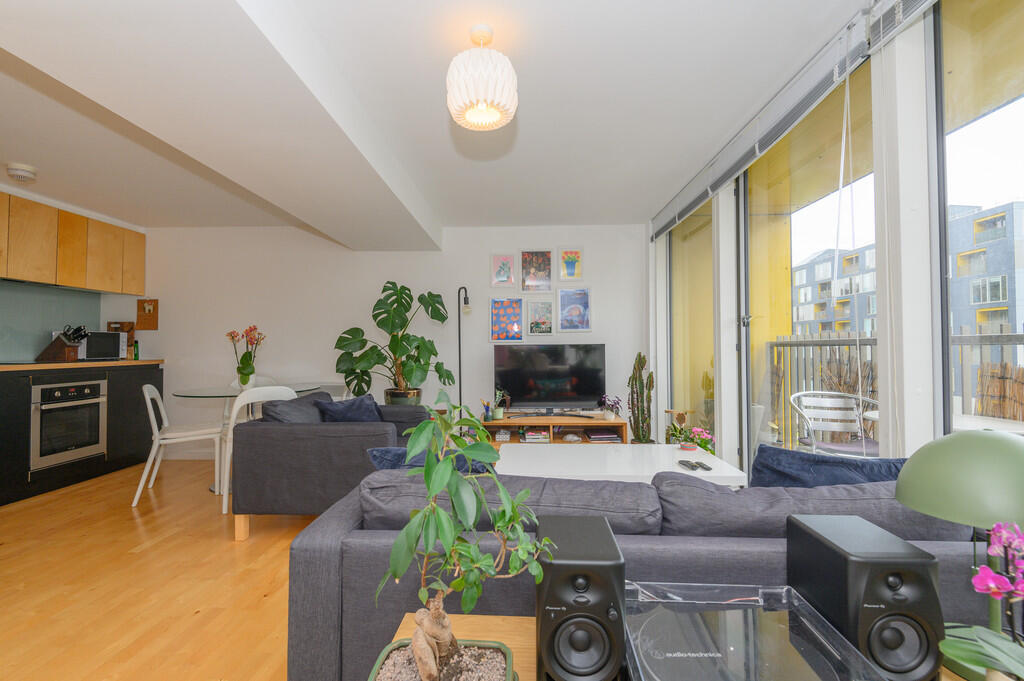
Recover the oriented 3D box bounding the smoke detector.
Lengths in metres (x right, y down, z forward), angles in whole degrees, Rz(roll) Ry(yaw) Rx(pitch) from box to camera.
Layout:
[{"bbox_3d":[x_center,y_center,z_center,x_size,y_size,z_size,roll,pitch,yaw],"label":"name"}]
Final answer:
[{"bbox_3d":[-3.177,-1.080,2.944,0.125,0.065,0.125,0,-1,2],"label":"smoke detector"}]

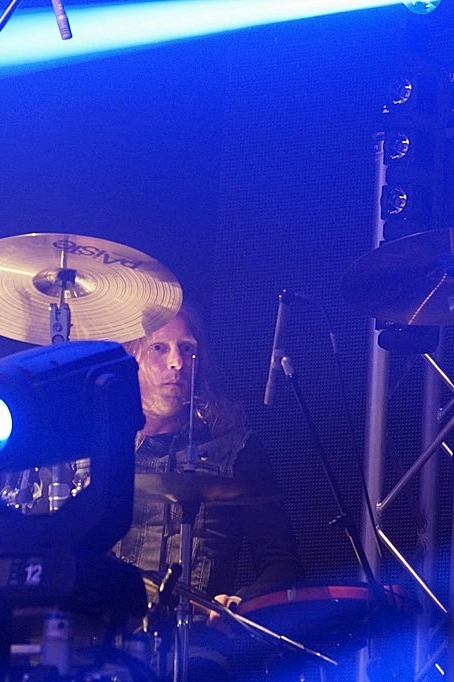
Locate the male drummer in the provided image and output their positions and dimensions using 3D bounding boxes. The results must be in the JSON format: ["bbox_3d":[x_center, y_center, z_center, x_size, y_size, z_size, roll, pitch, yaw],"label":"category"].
[{"bbox_3d":[-0.180,0.520,9.420,0.650,1.270,0.750,0,-7,18],"label":"male drummer"}]

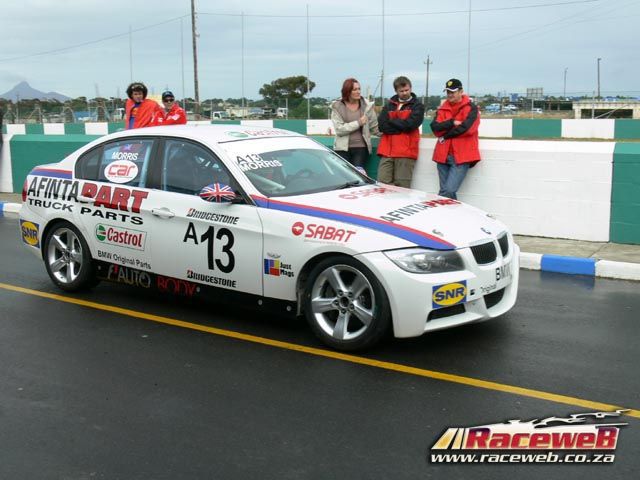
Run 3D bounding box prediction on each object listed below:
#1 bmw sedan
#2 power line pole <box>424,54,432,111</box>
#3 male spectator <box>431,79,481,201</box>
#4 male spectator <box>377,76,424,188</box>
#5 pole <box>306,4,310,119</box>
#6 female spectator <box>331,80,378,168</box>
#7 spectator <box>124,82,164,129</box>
[{"bbox_3d":[-0.629,-0.246,5.952,4.520,1.390,1.830,7,13,34],"label":"bmw sedan"},{"bbox_3d":[17.271,-25.017,115.855,1.400,9.290,0.350,2,11,15],"label":"power line pole"},{"bbox_3d":[1.423,-0.886,7.755,0.550,1.660,0.450,5,12,27],"label":"male spectator"},{"bbox_3d":[0.892,-0.966,8.098,0.540,1.710,0.430,4,11,22],"label":"male spectator"},{"bbox_3d":[-0.592,-8.934,38.004,0.100,6.670,0.100,-1,11,0],"label":"pole"},{"bbox_3d":[0.380,-1.019,8.424,0.520,1.700,0.400,1,11,8],"label":"female spectator"},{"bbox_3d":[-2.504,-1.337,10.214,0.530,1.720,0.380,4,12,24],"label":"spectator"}]

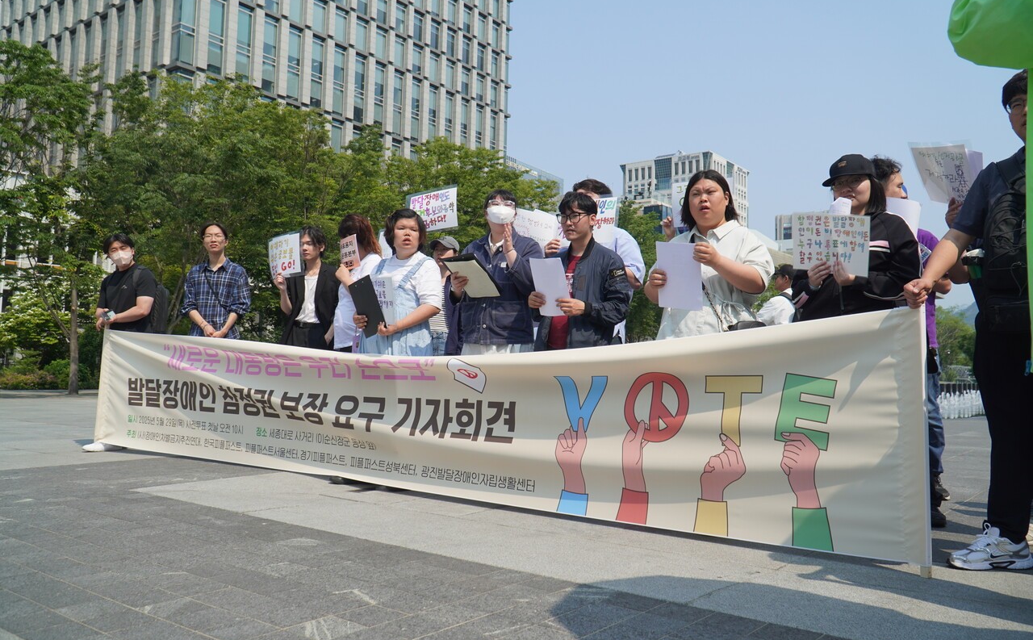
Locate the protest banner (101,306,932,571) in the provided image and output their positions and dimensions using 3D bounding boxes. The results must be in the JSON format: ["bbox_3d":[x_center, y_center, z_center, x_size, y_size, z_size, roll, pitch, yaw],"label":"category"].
[{"bbox_3d":[-0.955,0.468,4.500,6.000,0.910,0.130,-2,-4,36],"label":"protest banner"}]

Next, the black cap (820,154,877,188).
[{"bbox_3d":[1.369,-0.617,3.200,0.270,0.150,0.190,4,-4,-43],"label":"black cap"}]

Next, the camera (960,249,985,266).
[{"bbox_3d":[1.885,-0.257,3.200,0.110,0.075,0.070,-2,-4,37],"label":"camera"}]

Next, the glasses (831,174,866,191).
[{"bbox_3d":[1.392,-0.552,3.197,0.140,0.047,0.140,4,-4,-43],"label":"glasses"}]

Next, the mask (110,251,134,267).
[{"bbox_3d":[-3.184,-0.495,6.250,0.150,0.130,0.100,1,-3,-6],"label":"mask"}]

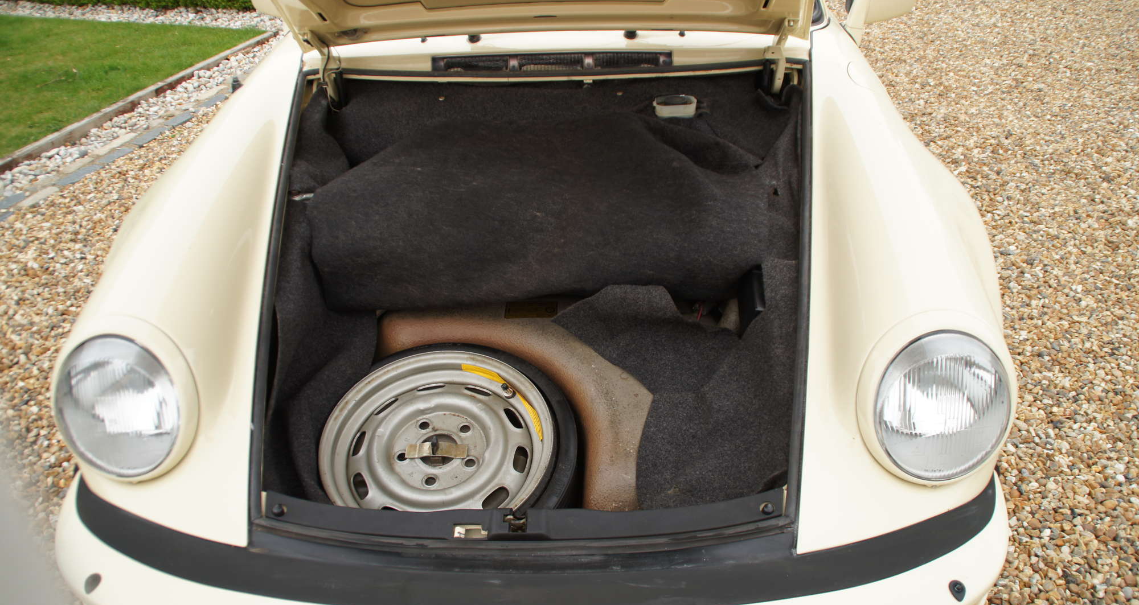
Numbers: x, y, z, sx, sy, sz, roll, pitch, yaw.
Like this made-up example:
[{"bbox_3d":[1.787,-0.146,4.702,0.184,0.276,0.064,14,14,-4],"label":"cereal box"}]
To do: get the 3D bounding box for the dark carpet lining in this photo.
[{"bbox_3d":[-0.035,-0.018,1.515,0.950,0.470,0.830,1,33,2],"label":"dark carpet lining"}]

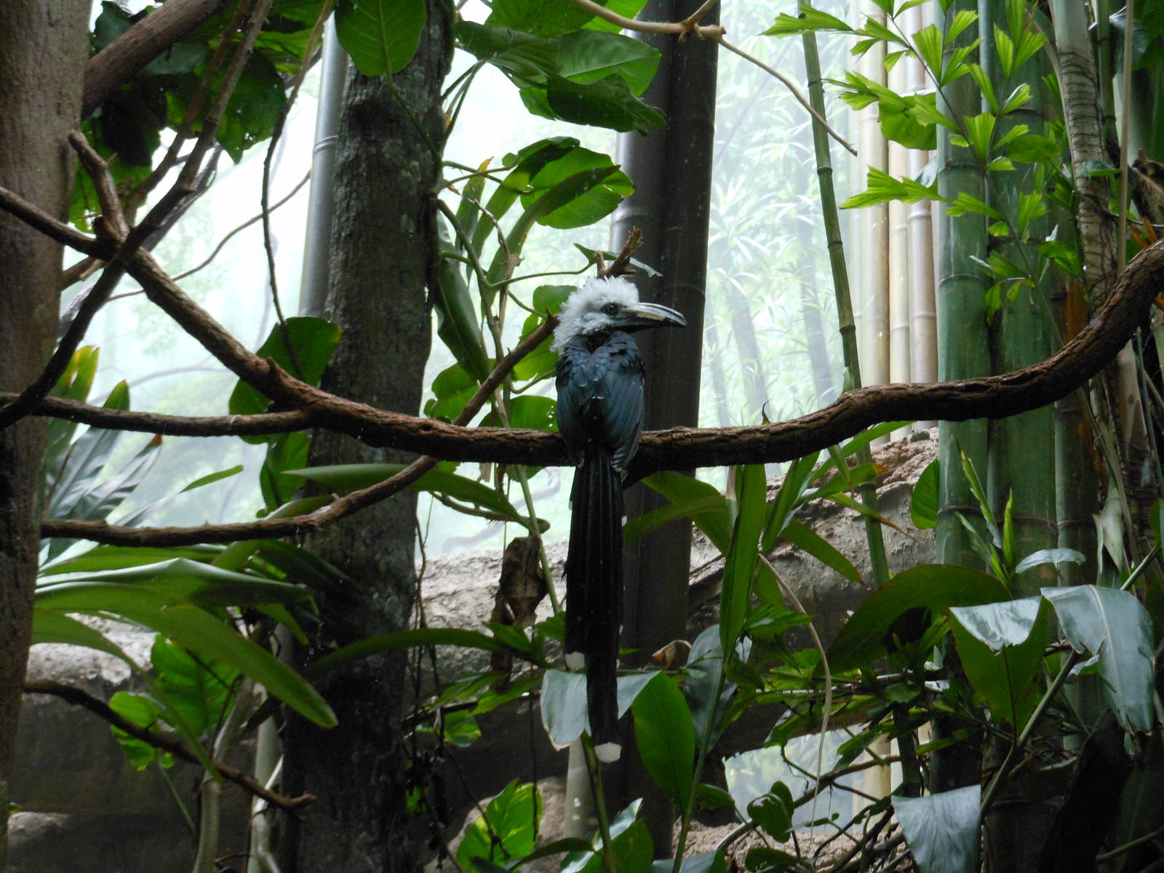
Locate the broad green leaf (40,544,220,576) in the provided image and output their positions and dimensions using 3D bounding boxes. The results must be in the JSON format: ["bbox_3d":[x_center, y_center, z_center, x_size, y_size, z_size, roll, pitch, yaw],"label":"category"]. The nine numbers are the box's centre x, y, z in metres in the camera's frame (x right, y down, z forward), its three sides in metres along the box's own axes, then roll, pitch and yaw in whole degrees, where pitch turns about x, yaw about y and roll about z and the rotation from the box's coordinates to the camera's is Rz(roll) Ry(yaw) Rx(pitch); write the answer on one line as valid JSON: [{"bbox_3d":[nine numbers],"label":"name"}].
[{"bbox_3d":[-0.661,0.180,3.100,0.265,0.050,0.090,1,-13,6],"label":"broad green leaf"}]

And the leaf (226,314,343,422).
[{"bbox_3d":[-0.441,-0.092,3.150,0.169,0.172,0.070,1,-10,0],"label":"leaf"}]

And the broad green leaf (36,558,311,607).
[{"bbox_3d":[-0.598,0.214,3.100,0.405,0.072,0.100,1,-10,0],"label":"broad green leaf"}]

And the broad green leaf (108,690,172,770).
[{"bbox_3d":[-0.699,0.465,3.350,0.099,0.125,0.050,1,-10,0],"label":"broad green leaf"}]

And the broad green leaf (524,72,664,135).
[{"bbox_3d":[0.015,-0.471,3.000,0.200,0.075,0.100,2,-12,0],"label":"broad green leaf"}]

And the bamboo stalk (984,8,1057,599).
[{"bbox_3d":[0.766,-0.233,3.700,0.120,1.060,0.120,2,-12,0],"label":"bamboo stalk"}]

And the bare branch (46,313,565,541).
[{"bbox_3d":[-0.399,-0.006,3.000,0.738,0.325,0.160,1,-10,0],"label":"bare branch"}]

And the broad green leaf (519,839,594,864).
[{"bbox_3d":[-0.032,0.560,2.850,0.105,0.040,0.060,-5,-15,31],"label":"broad green leaf"}]

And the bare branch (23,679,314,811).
[{"bbox_3d":[-0.606,0.450,3.100,0.424,0.192,0.100,1,-10,0],"label":"bare branch"}]

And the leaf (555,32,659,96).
[{"bbox_3d":[0.034,-0.556,3.150,0.169,0.096,0.080,1,-10,0],"label":"leaf"}]

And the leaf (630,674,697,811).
[{"bbox_3d":[0.115,0.432,3.000,0.090,0.195,0.055,2,-12,0],"label":"leaf"}]

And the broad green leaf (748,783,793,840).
[{"bbox_3d":[0.272,0.540,3.050,0.065,0.085,0.055,2,-12,0],"label":"broad green leaf"}]

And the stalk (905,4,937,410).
[{"bbox_3d":[0.759,-0.493,4.700,0.056,0.948,0.057,-1,-10,0],"label":"stalk"}]

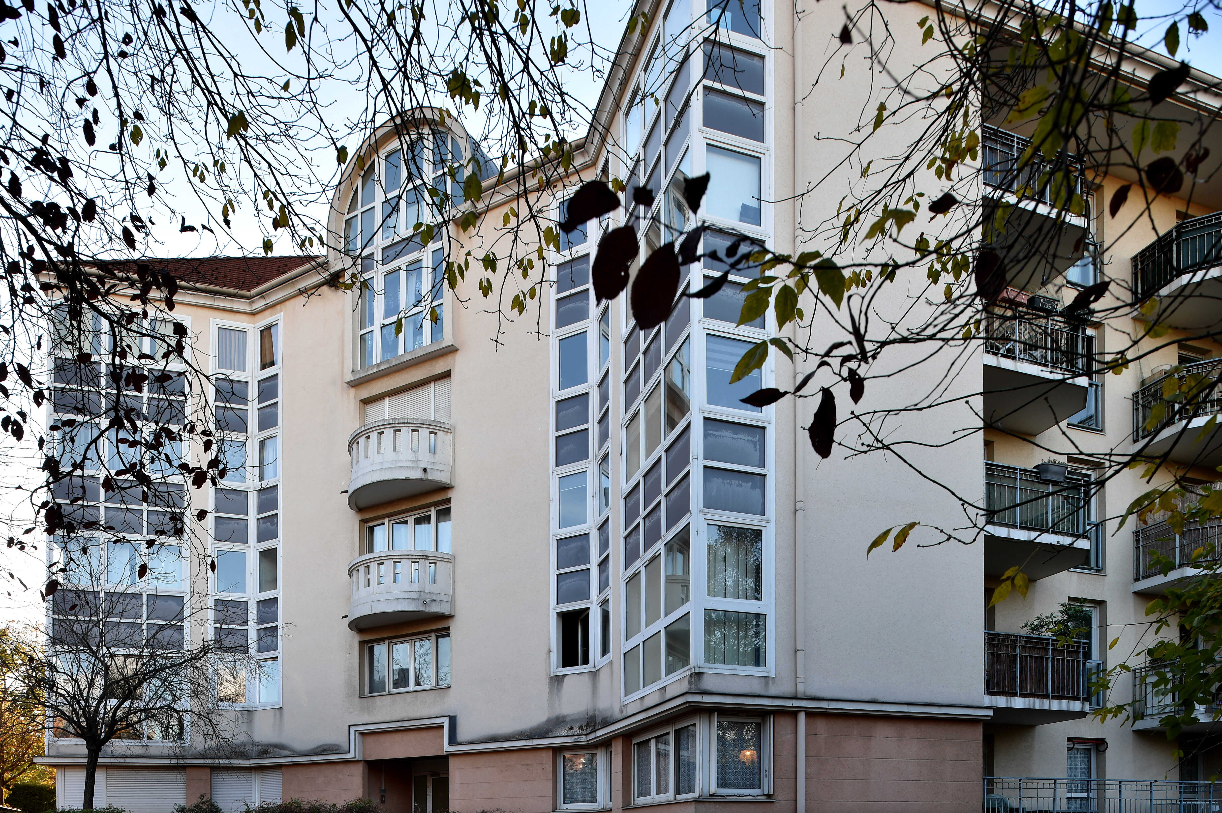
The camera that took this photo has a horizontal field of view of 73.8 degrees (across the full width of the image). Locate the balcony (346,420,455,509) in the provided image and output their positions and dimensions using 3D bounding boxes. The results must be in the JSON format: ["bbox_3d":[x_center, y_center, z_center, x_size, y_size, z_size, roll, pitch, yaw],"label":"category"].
[{"bbox_3d":[-4.720,1.180,17.200,2.750,1.300,1.050,-10,-20,27],"label":"balcony"}]

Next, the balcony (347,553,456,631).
[{"bbox_3d":[-4.720,3.850,17.250,2.750,1.300,1.050,-10,-20,27],"label":"balcony"}]

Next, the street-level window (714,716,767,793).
[{"bbox_3d":[1.860,5.030,11.750,0.850,1.140,0.150,6,-19,-17],"label":"street-level window"}]

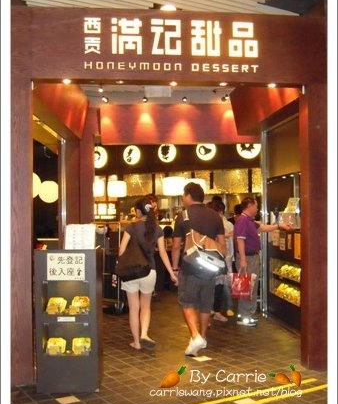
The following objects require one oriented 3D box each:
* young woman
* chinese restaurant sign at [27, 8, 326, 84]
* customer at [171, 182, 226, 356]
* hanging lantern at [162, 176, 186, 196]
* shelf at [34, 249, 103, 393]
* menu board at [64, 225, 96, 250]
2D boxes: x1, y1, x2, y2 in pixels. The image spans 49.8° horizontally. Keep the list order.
[{"bbox_3d":[-0.224,0.735,3.820,0.580,1.590,0.400,0,0,0],"label":"young woman"},{"bbox_3d":[0.120,-1.360,3.260,2.660,0.610,0.150,0,0,-6],"label":"chinese restaurant sign"},{"bbox_3d":[0.304,0.670,3.750,0.540,1.720,0.450,0,0,-7],"label":"customer"},{"bbox_3d":[0.105,-0.297,6.800,0.450,0.350,0.450,0,0,0],"label":"hanging lantern"},{"bbox_3d":[-0.825,0.963,3.080,0.500,1.150,0.280,0,0,-2],"label":"shelf"},{"bbox_3d":[-0.727,0.290,3.020,0.250,0.215,0.050,0,0,-3],"label":"menu board"}]

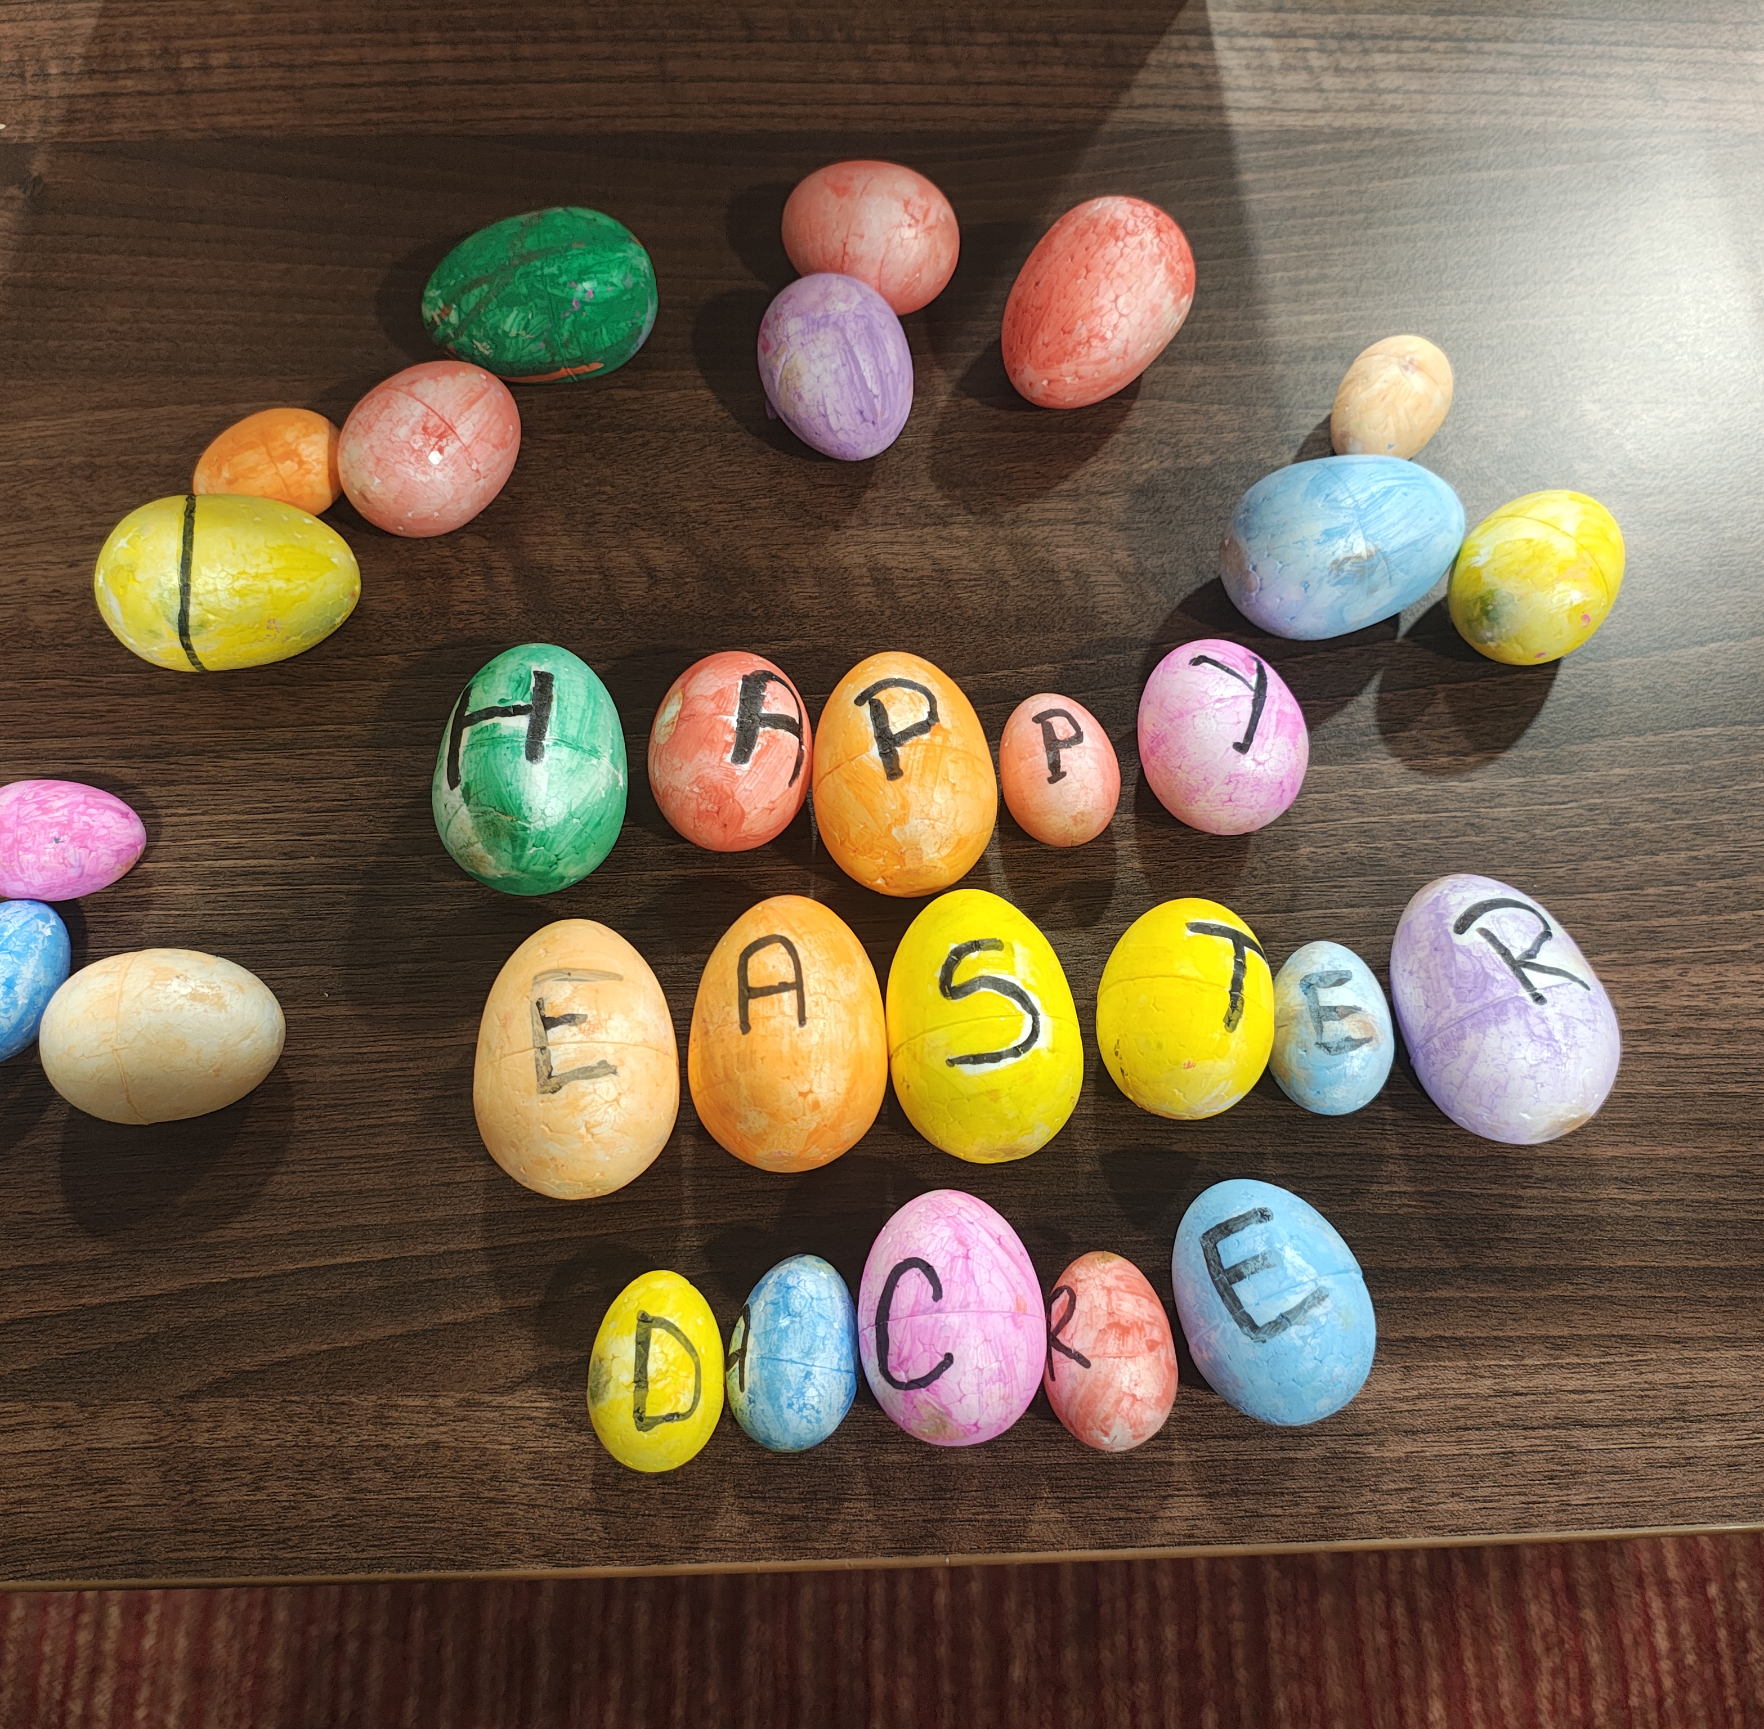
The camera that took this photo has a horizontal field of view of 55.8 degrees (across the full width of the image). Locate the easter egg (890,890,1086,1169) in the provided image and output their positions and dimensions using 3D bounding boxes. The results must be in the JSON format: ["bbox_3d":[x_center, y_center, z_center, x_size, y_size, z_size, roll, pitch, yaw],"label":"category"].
[{"bbox_3d":[0.025,0.040,0.413,0.049,0.049,0.070,-6,61,-3],"label":"easter egg"}]

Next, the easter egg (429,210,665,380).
[{"bbox_3d":[-0.102,-0.170,0.501,0.070,0.048,0.048,-8,67,3],"label":"easter egg"}]

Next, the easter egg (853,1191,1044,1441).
[{"bbox_3d":[0.016,0.105,0.388,0.044,0.044,0.058,-3,61,-2],"label":"easter egg"}]

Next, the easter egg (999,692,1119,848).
[{"bbox_3d":[0.049,-0.026,0.468,0.033,0.033,0.044,-11,69,-5],"label":"easter egg"}]

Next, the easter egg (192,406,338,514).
[{"bbox_3d":[-0.182,-0.117,0.500,0.045,0.033,0.033,-35,73,-13],"label":"easter egg"}]

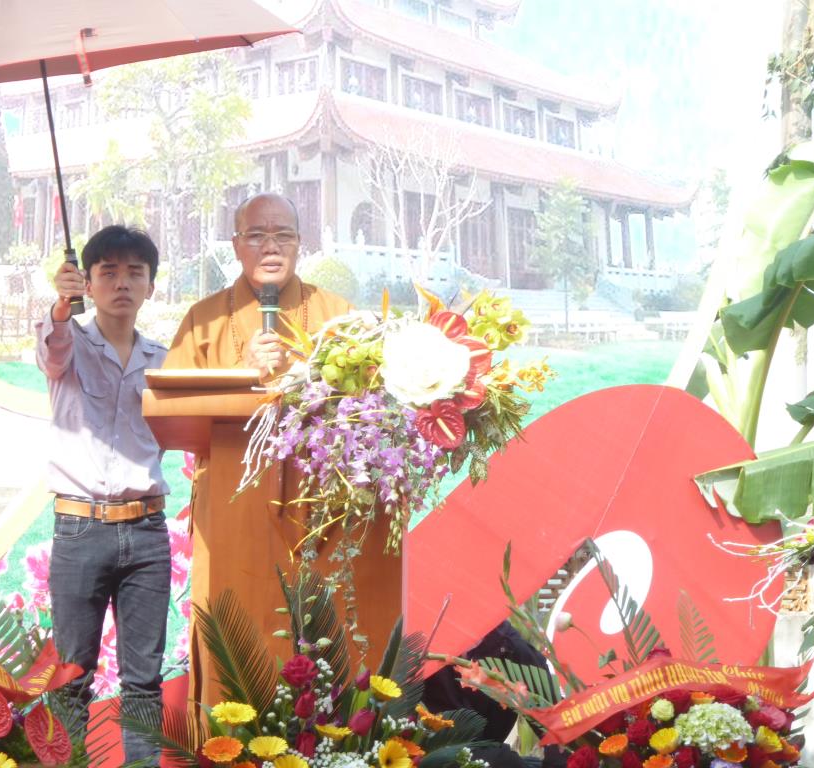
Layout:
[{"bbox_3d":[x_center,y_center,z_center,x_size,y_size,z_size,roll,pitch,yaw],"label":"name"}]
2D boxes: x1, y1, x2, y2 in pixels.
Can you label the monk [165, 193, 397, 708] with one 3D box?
[{"bbox_3d":[-0.345,0.335,12.600,0.560,1.630,0.400,0,0,-5],"label":"monk"}]

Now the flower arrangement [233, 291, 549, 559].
[{"bbox_3d":[-0.025,0.100,12.050,0.750,0.660,0.420,0,0,-8],"label":"flower arrangement"}]

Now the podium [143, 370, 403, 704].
[{"bbox_3d":[-0.285,0.560,12.250,0.750,1.180,0.480,0,0,-7],"label":"podium"}]

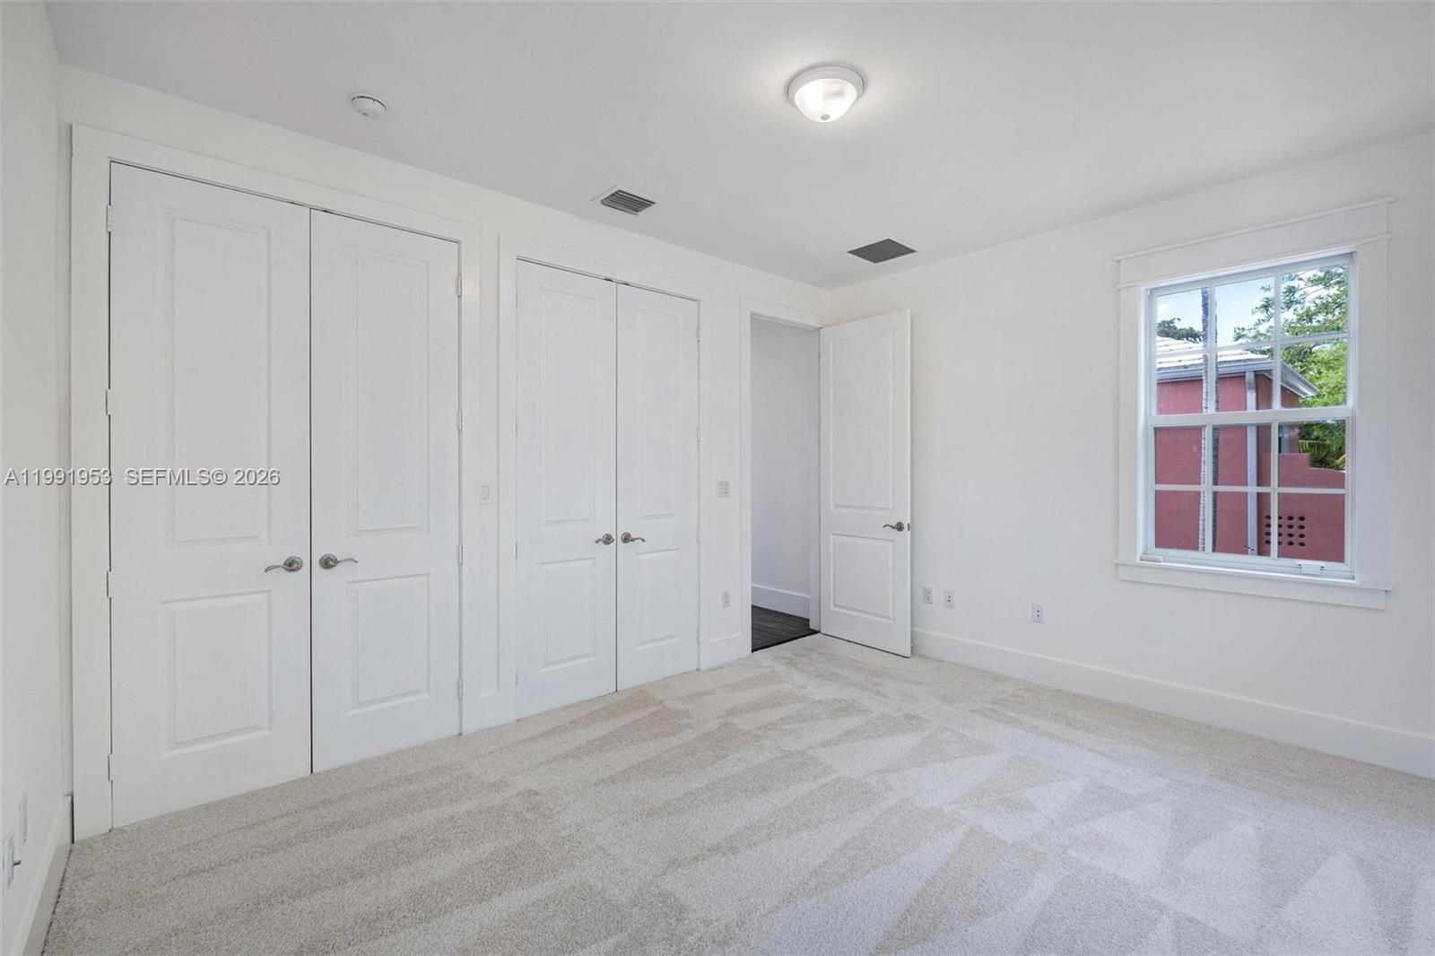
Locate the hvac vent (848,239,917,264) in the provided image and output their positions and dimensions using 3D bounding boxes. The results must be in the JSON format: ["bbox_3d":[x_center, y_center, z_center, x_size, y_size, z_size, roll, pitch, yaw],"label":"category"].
[{"bbox_3d":[1.094,-1.493,3.968,0.338,0.018,0.325,-1,1,-41],"label":"hvac vent"}]

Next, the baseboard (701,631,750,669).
[{"bbox_3d":[0.058,1.188,4.169,0.435,0.172,0.018,-1,1,-41],"label":"baseboard"}]

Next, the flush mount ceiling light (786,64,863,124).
[{"bbox_3d":[0.413,-1.424,2.281,0.290,0.110,0.290,0,1,0],"label":"flush mount ceiling light"}]

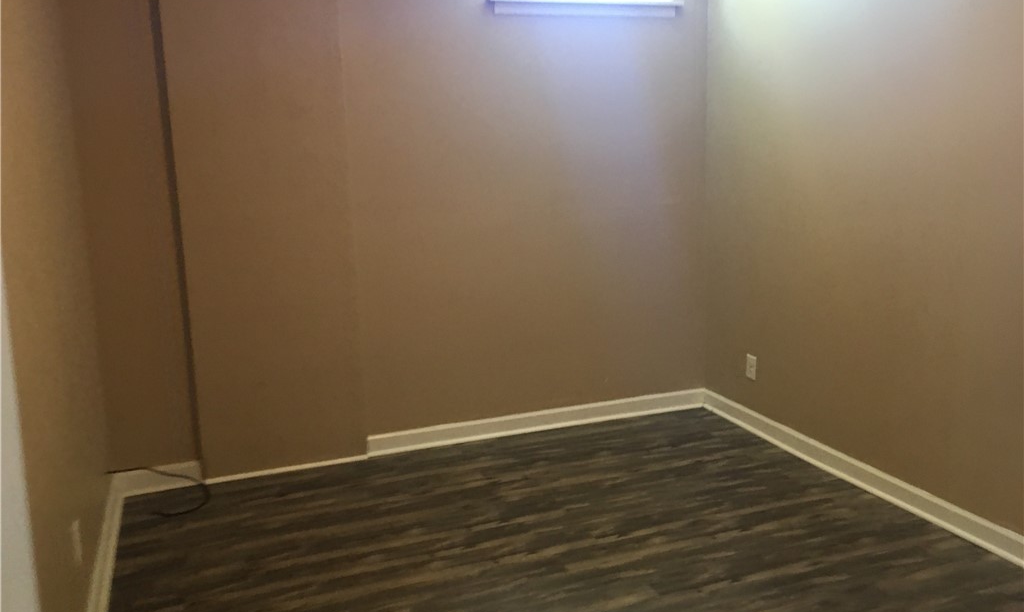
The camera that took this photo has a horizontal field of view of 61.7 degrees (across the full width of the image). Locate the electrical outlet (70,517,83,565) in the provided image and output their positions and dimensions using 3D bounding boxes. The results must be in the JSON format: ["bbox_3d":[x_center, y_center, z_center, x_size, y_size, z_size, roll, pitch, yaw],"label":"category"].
[{"bbox_3d":[-1.226,0.666,2.417,0.009,0.116,0.072,-6,12,-20],"label":"electrical outlet"}]

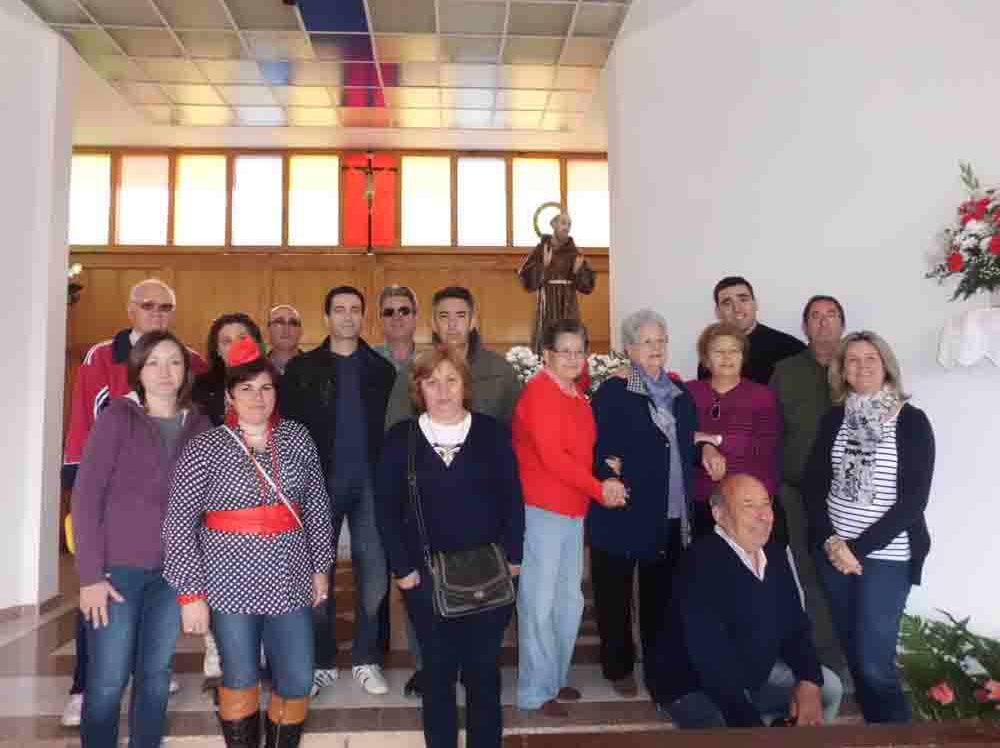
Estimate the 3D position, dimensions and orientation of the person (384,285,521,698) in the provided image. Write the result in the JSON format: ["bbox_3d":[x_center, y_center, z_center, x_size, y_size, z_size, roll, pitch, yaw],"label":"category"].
[{"bbox_3d":[-0.202,0.491,3.264,0.580,1.745,0.360,-1,-4,0],"label":"person"}]

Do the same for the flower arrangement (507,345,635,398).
[{"bbox_3d":[0.382,-0.003,4.250,0.740,0.340,0.450,0,-4,-3],"label":"flower arrangement"}]

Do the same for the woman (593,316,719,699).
[{"bbox_3d":[0.630,0.537,3.210,0.520,1.630,0.420,2,-5,-30],"label":"woman"}]

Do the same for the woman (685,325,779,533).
[{"bbox_3d":[1.050,0.558,3.348,0.470,1.600,0.340,-1,-4,8],"label":"woman"}]

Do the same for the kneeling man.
[{"bbox_3d":[0.871,0.881,2.644,0.600,1.070,0.580,1,-4,-20],"label":"kneeling man"}]

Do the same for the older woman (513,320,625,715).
[{"bbox_3d":[0.264,0.558,3.068,0.450,1.575,0.390,3,-5,-42],"label":"older woman"}]

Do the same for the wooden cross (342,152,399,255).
[{"bbox_3d":[-1.534,-2.020,8.900,0.660,1.240,0.140,0,-4,-3],"label":"wooden cross"}]

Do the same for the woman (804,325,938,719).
[{"bbox_3d":[1.418,0.629,2.882,0.500,1.595,0.360,-2,-4,24],"label":"woman"}]

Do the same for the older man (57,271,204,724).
[{"bbox_3d":[-1.536,0.484,3.175,0.560,1.770,0.420,0,-4,-8],"label":"older man"}]

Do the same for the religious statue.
[{"bbox_3d":[0.324,-0.467,4.300,0.460,1.000,0.360,1,-4,-20],"label":"religious statue"}]

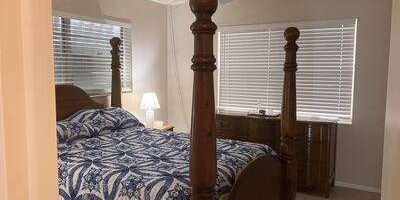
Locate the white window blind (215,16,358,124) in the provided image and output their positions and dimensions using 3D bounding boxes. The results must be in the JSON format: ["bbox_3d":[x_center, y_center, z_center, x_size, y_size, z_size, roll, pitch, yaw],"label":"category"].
[{"bbox_3d":[1.064,-0.395,4.320,1.813,1.235,0.070,3,6,30],"label":"white window blind"}]

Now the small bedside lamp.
[{"bbox_3d":[-0.694,0.140,4.565,0.280,0.492,0.280,0,5,0],"label":"small bedside lamp"}]

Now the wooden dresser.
[{"bbox_3d":[0.887,0.631,4.194,1.610,0.854,0.490,3,6,30],"label":"wooden dresser"}]

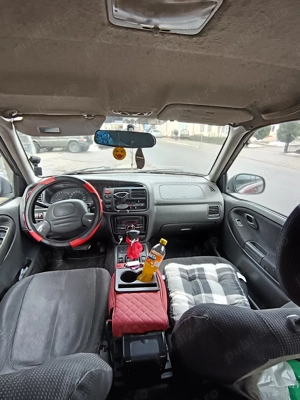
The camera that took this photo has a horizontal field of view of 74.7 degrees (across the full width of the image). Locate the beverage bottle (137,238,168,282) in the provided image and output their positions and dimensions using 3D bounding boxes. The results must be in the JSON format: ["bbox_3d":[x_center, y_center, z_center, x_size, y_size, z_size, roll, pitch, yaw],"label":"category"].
[{"bbox_3d":[0.015,0.269,0.880,0.065,0.227,0.065,25,4,-15],"label":"beverage bottle"}]

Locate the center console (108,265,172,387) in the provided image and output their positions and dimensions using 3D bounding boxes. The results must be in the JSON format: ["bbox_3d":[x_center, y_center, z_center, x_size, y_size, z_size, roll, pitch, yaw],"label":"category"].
[{"bbox_3d":[-0.051,0.491,0.844,0.205,0.265,0.430,-2,18,-7],"label":"center console"}]

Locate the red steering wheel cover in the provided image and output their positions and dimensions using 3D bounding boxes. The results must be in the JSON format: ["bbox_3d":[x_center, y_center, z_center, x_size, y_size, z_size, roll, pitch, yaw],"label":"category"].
[{"bbox_3d":[-0.443,0.051,1.018,0.390,0.390,0.060,-2,-11,-7],"label":"red steering wheel cover"}]

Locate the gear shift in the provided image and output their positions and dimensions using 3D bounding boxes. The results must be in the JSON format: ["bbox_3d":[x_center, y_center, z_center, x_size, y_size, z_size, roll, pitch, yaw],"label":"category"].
[{"bbox_3d":[-0.084,0.249,1.094,0.086,0.175,0.080,-2,26,-7],"label":"gear shift"}]

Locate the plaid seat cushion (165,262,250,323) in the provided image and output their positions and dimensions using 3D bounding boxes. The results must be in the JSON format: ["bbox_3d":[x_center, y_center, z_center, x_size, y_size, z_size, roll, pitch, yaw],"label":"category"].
[{"bbox_3d":[0.285,0.478,1.023,0.395,0.080,0.400,1,23,1],"label":"plaid seat cushion"}]

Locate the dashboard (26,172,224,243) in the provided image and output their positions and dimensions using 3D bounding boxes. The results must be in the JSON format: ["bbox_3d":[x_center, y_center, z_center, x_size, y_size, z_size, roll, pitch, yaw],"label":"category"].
[{"bbox_3d":[-0.154,0.033,1.454,1.360,0.360,0.450,-2,18,-7],"label":"dashboard"}]

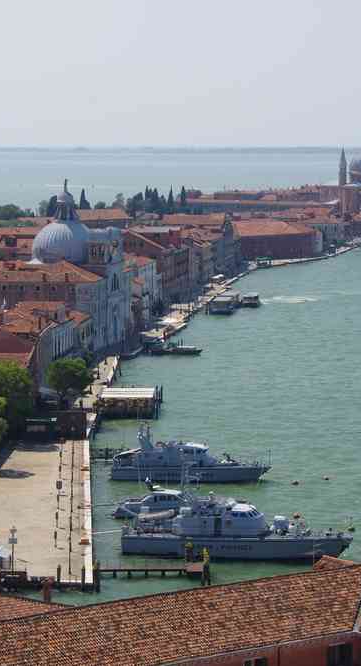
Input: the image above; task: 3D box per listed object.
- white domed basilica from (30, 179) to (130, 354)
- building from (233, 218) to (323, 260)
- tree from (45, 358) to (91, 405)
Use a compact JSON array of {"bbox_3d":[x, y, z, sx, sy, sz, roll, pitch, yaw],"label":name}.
[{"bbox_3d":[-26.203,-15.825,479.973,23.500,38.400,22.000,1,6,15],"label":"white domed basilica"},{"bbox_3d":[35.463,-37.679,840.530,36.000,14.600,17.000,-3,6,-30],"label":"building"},{"bbox_3d":[-19.962,8.924,371.461,8.100,8.800,7.800,0,5,0],"label":"tree"}]

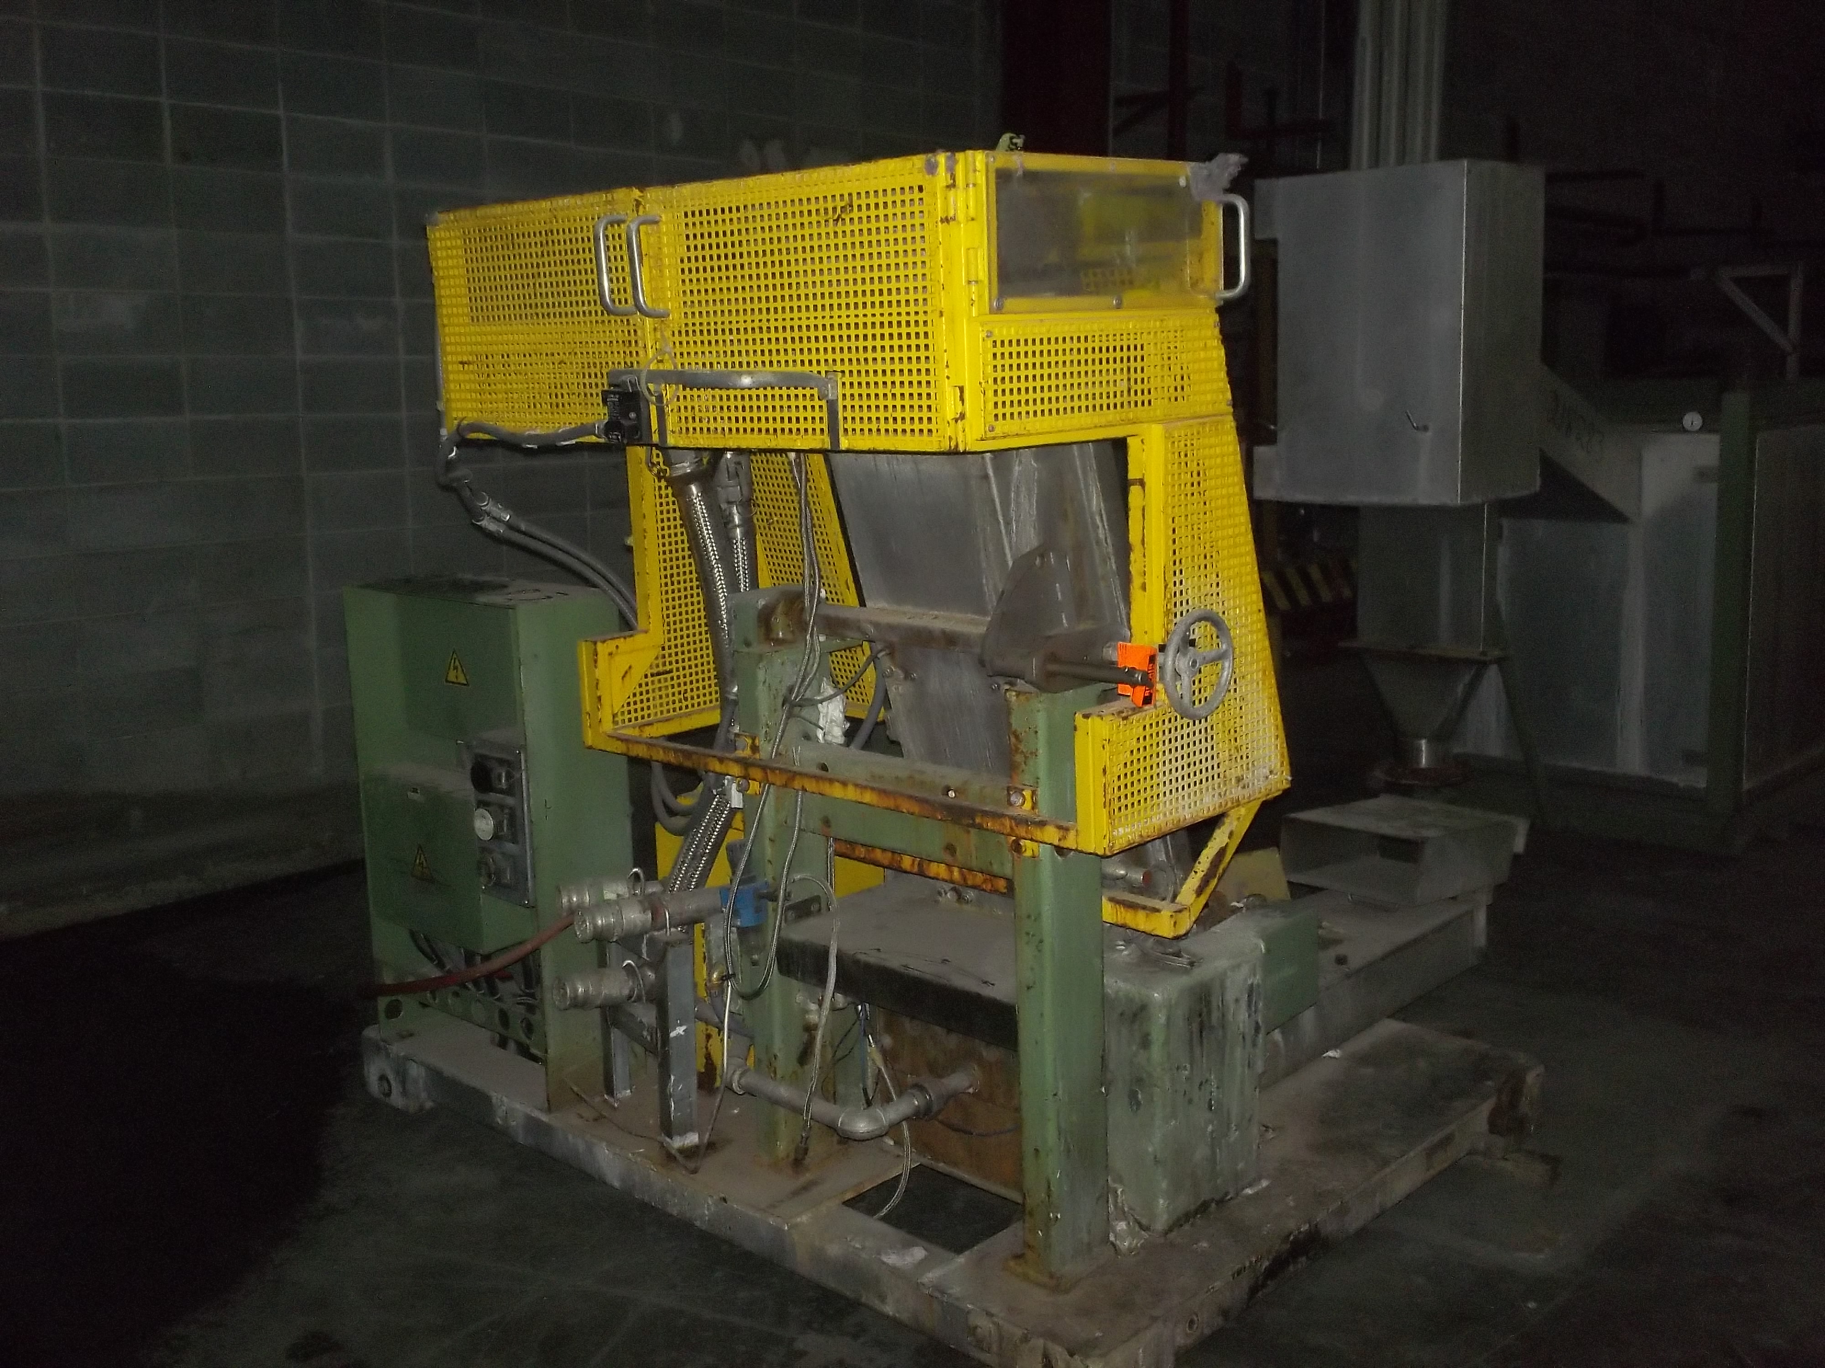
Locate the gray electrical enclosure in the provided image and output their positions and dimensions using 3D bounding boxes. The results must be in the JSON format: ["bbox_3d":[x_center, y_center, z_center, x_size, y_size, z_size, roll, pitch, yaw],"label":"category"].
[{"bbox_3d":[1.852,-1.327,7.662,0.897,1.207,0.578,8,12,44],"label":"gray electrical enclosure"}]

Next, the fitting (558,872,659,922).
[{"bbox_3d":[-0.627,0.438,4.148,0.190,0.080,0.074,-7,10,-34],"label":"fitting"}]

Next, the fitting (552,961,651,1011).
[{"bbox_3d":[-0.639,0.620,4.126,0.190,0.080,0.074,-7,10,-34],"label":"fitting"}]

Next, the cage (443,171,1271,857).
[{"bbox_3d":[-0.132,-0.347,3.797,1.450,1.110,0.845,8,12,44],"label":"cage"}]

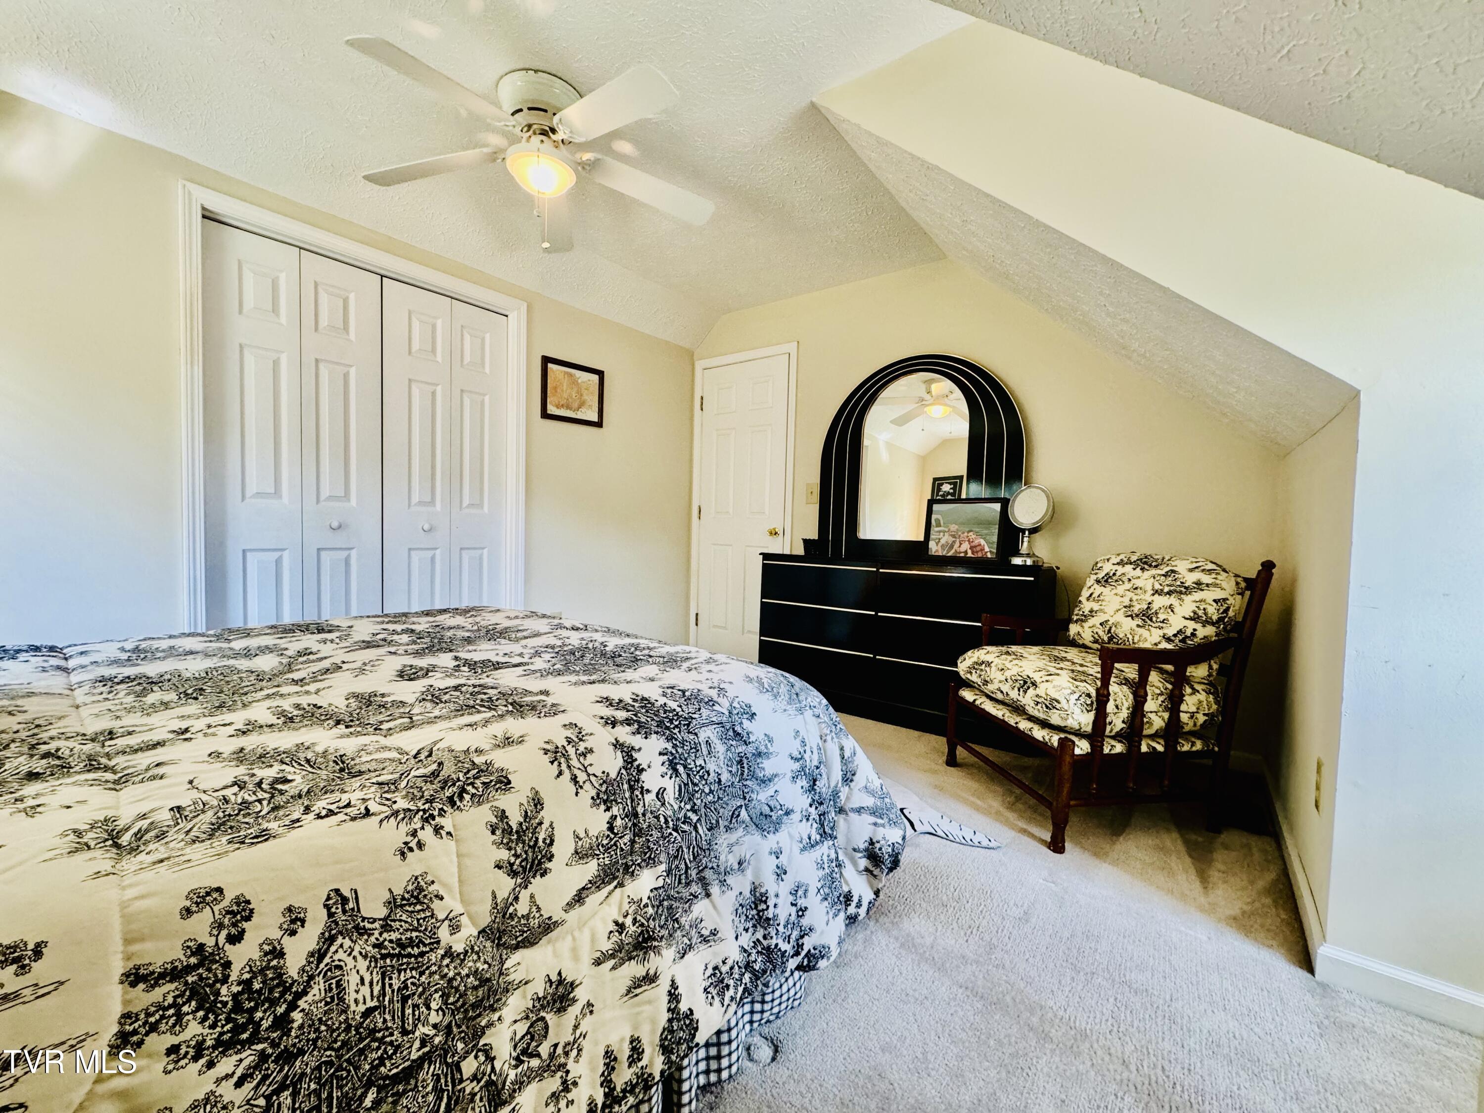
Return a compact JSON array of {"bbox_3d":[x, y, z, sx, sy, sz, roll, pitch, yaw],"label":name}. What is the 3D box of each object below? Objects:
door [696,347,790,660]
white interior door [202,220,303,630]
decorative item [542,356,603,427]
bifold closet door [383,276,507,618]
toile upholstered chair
[{"bbox_3d":[0.002,-0.258,3.998,0.706,2.035,0.040,3,3,37],"label":"door"},{"bbox_3d":[-1.888,-0.218,2.320,0.038,2.006,0.302,3,3,37],"label":"white interior door"},{"bbox_3d":[-0.945,-0.923,3.404,0.024,0.335,0.424,3,3,37],"label":"decorative item"},{"bbox_3d":[-1.434,-0.232,2.922,0.038,2.006,0.603,3,3,37],"label":"bifold closet door"},{"bbox_3d":[1.292,0.433,2.186,0.800,0.885,0.710,1,2,-9],"label":"toile upholstered chair"}]

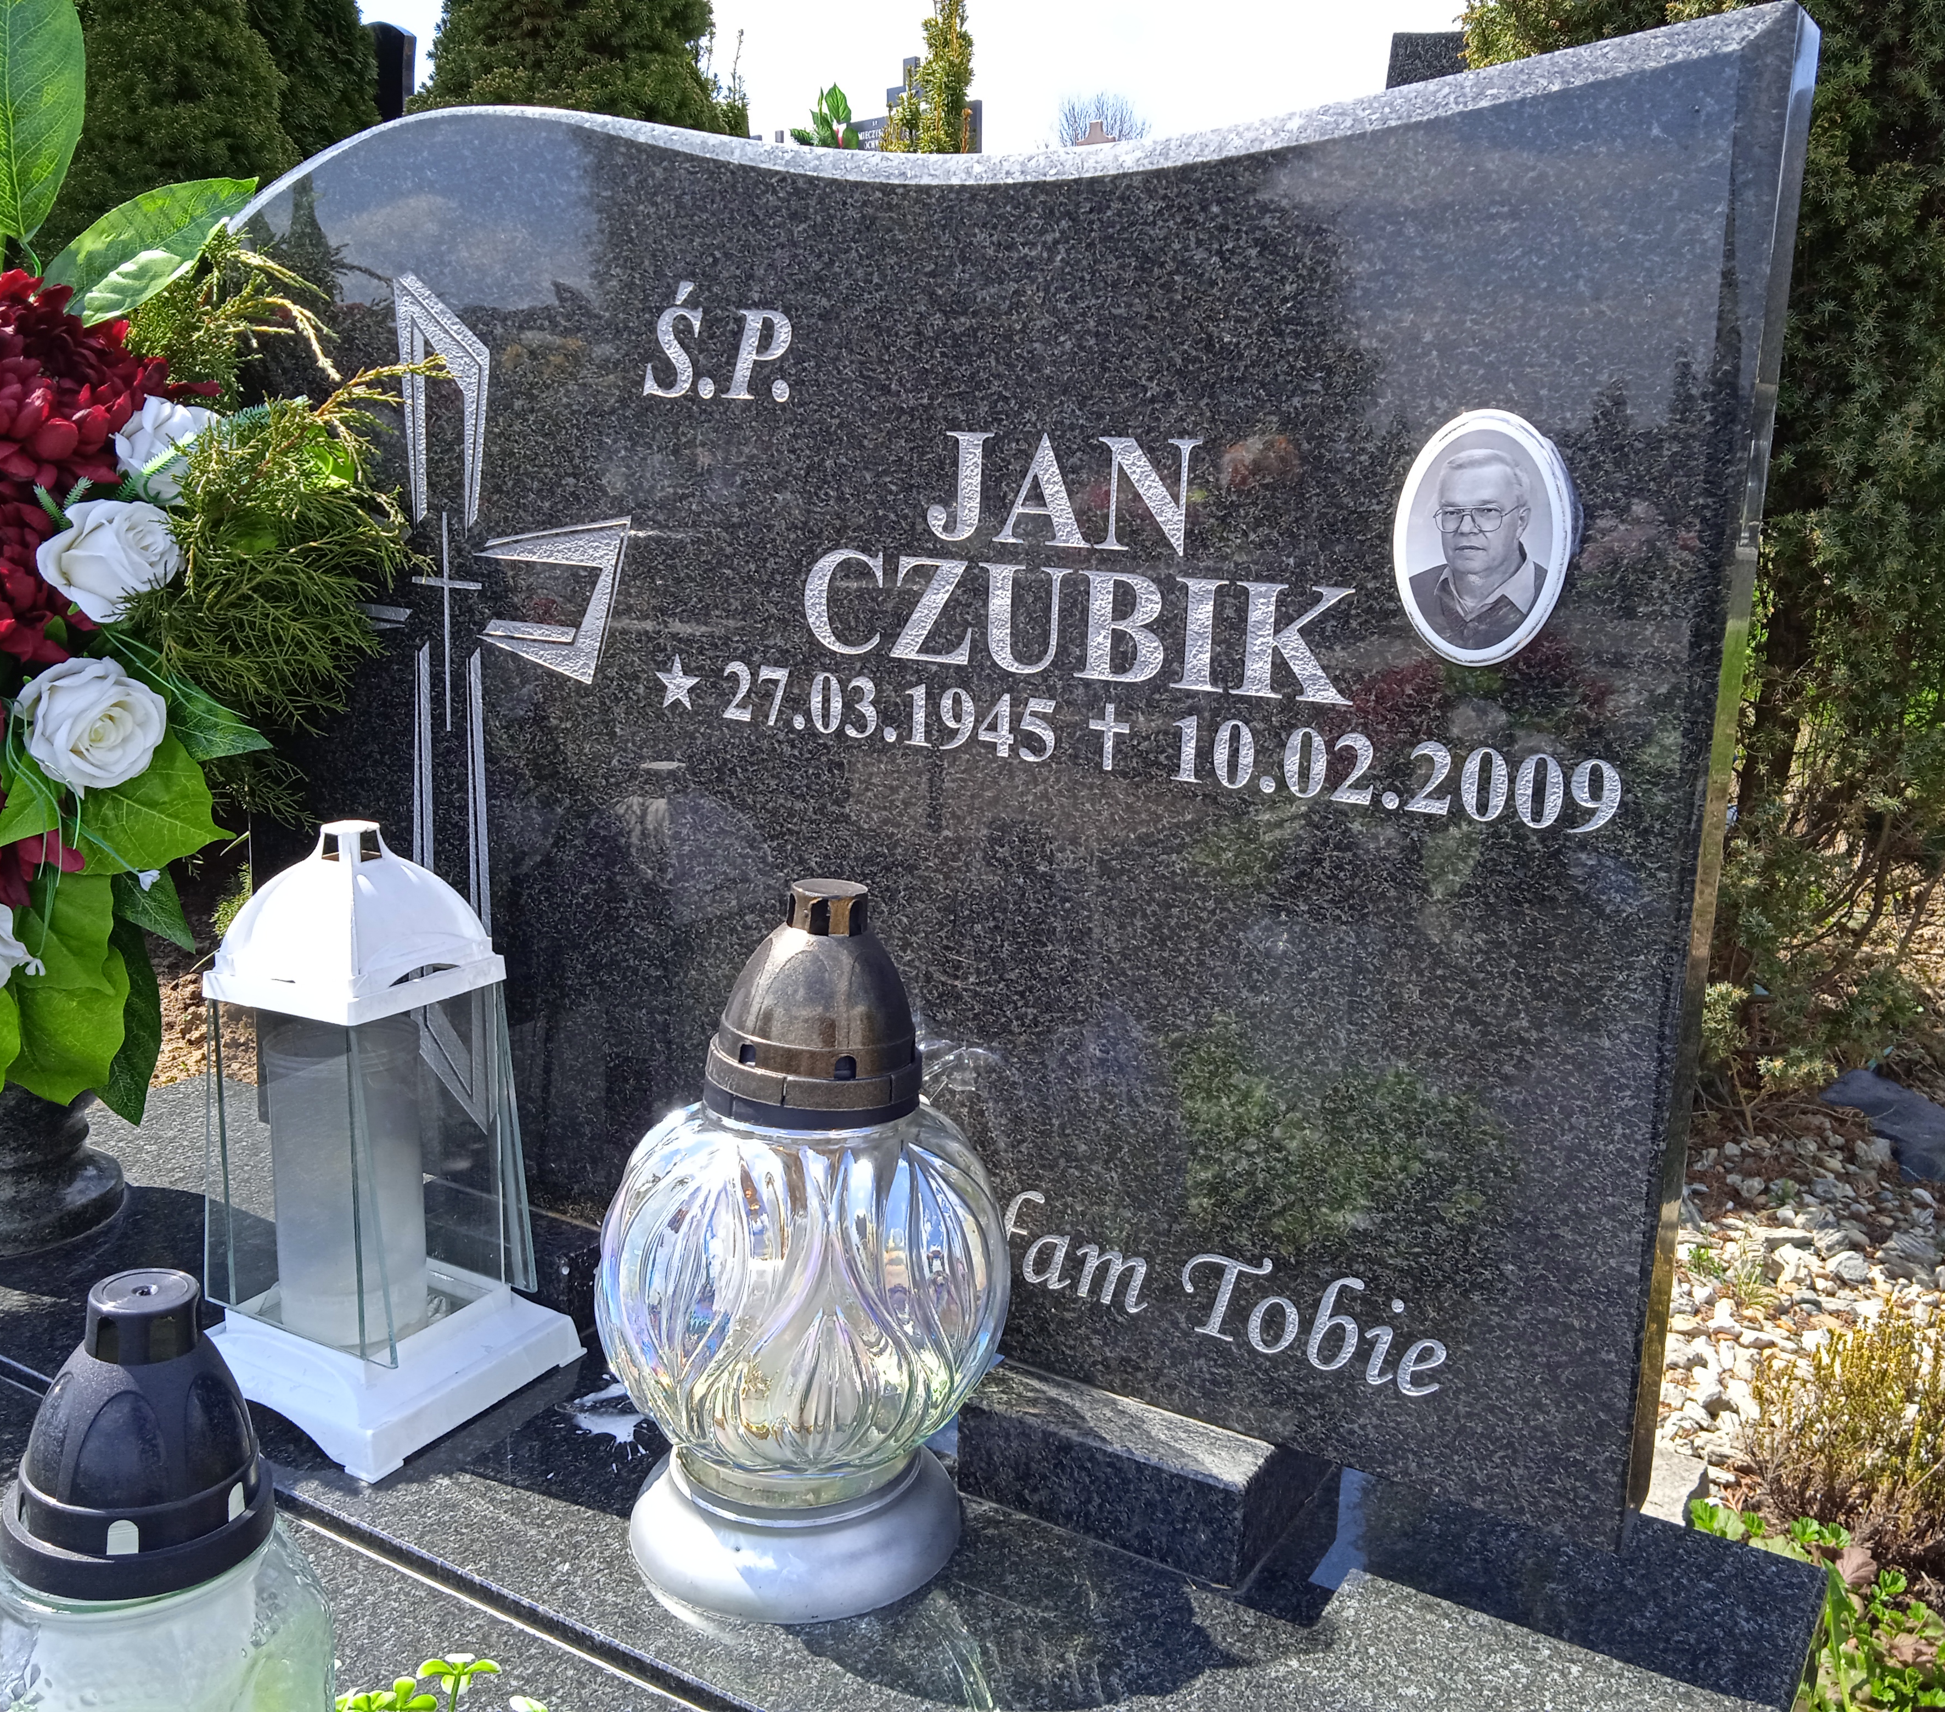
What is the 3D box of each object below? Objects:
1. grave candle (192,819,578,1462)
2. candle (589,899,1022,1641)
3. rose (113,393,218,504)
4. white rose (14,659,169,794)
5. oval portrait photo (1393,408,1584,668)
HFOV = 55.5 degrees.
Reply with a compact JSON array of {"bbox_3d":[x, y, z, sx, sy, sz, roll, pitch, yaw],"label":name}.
[{"bbox_3d":[-0.362,0.151,1.097,0.178,0.343,0.178,8,13,26],"label":"grave candle"},{"bbox_3d":[-0.085,0.187,0.954,0.211,0.349,0.211,2,12,0],"label":"candle"},{"bbox_3d":[-0.522,-0.265,1.200,0.070,0.066,0.062,-2,-15,-20],"label":"rose"},{"bbox_3d":[-0.559,-0.085,1.175,0.094,0.086,0.068,-6,12,-33],"label":"white rose"},{"bbox_3d":[0.233,-0.144,0.838,0.080,0.114,0.012,9,14,30],"label":"oval portrait photo"}]

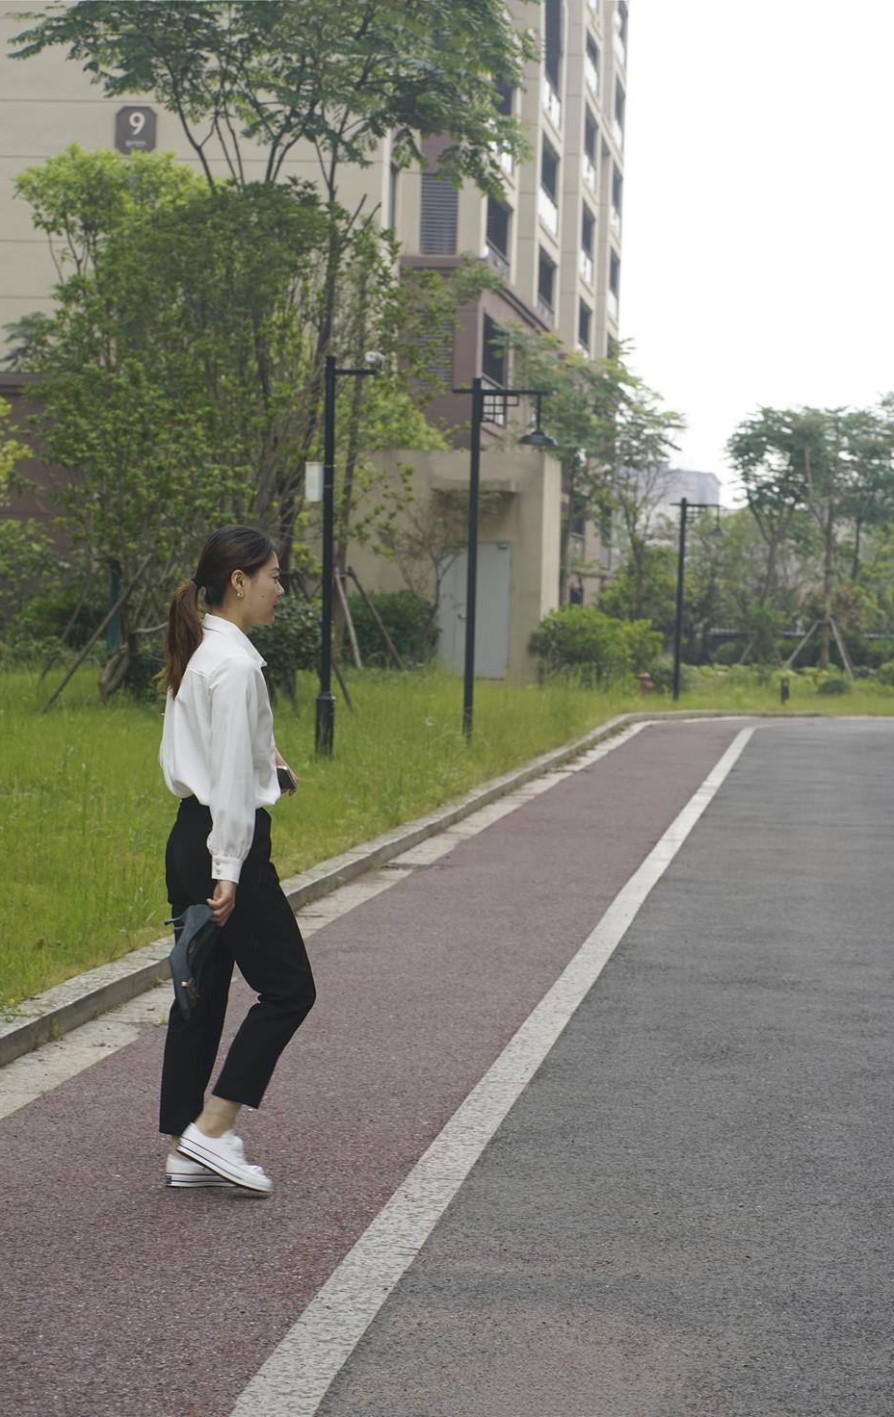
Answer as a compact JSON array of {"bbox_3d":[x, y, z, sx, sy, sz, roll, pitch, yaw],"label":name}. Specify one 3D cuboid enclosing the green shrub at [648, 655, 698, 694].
[{"bbox_3d":[3.721,-0.555,55.000,0.830,0.640,0.750,1,2,0],"label":"green shrub"}]

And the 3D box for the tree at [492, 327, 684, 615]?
[{"bbox_3d":[2.404,-3.517,57.000,3.300,6.000,3.200,1,2,0],"label":"tree"}]

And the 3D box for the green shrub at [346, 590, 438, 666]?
[{"bbox_3d":[-0.835,-1.166,50.000,1.360,1.220,1.200,1,2,0],"label":"green shrub"}]

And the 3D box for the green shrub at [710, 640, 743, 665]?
[{"bbox_3d":[6.169,-1.200,74.000,0.720,0.620,0.700,1,2,0],"label":"green shrub"}]

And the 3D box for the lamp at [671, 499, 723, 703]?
[{"bbox_3d":[3.882,-1.720,52.500,0.840,3.220,0.340,1,2,5],"label":"lamp"}]

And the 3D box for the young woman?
[{"bbox_3d":[-0.511,0.369,8.200,0.400,1.620,0.450,1,2,-12],"label":"young woman"}]

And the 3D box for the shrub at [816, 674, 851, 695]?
[{"bbox_3d":[6.754,-0.426,58.500,0.600,0.390,0.580,1,2,0],"label":"shrub"}]

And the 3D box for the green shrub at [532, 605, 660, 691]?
[{"bbox_3d":[2.266,-0.929,51.500,2.000,1.320,1.600,1,2,0],"label":"green shrub"}]

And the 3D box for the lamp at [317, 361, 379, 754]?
[{"bbox_3d":[-0.785,-1.214,26.500,0.470,3.200,0.170,2,2,13],"label":"lamp"}]

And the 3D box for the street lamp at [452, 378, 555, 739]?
[{"bbox_3d":[0.481,-1.331,29.700,0.900,3.220,0.340,1,2,5],"label":"street lamp"}]

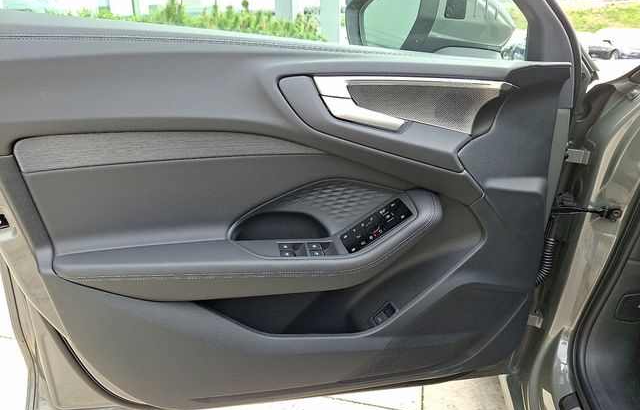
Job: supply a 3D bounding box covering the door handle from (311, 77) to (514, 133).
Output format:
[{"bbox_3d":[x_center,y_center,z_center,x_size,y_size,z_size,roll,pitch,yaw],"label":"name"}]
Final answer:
[{"bbox_3d":[0.147,-0.165,0.750,0.310,0.082,0.060,-3,21,-8],"label":"door handle"}]

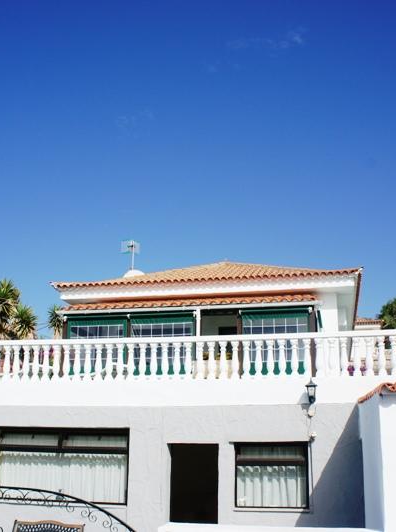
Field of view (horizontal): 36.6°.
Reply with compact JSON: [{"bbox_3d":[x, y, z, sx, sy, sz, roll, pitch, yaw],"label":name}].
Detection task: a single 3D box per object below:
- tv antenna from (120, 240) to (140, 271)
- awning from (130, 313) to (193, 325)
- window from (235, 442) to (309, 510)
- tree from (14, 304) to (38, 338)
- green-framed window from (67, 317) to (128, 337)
[{"bbox_3d":[-2.163,-0.354,19.389,0.620,0.980,0.550,-8,-15,30],"label":"tv antenna"},{"bbox_3d":[-0.975,1.345,15.591,1.719,0.329,0.350,-3,-13,13],"label":"awning"},{"bbox_3d":[1.244,3.523,10.112,1.256,1.066,0.140,-3,-13,13],"label":"window"},{"bbox_3d":[-4.978,1.881,17.107,0.713,1.700,0.713,-3,-13,13],"label":"tree"},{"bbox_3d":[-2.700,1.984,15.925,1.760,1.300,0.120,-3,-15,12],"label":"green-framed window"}]

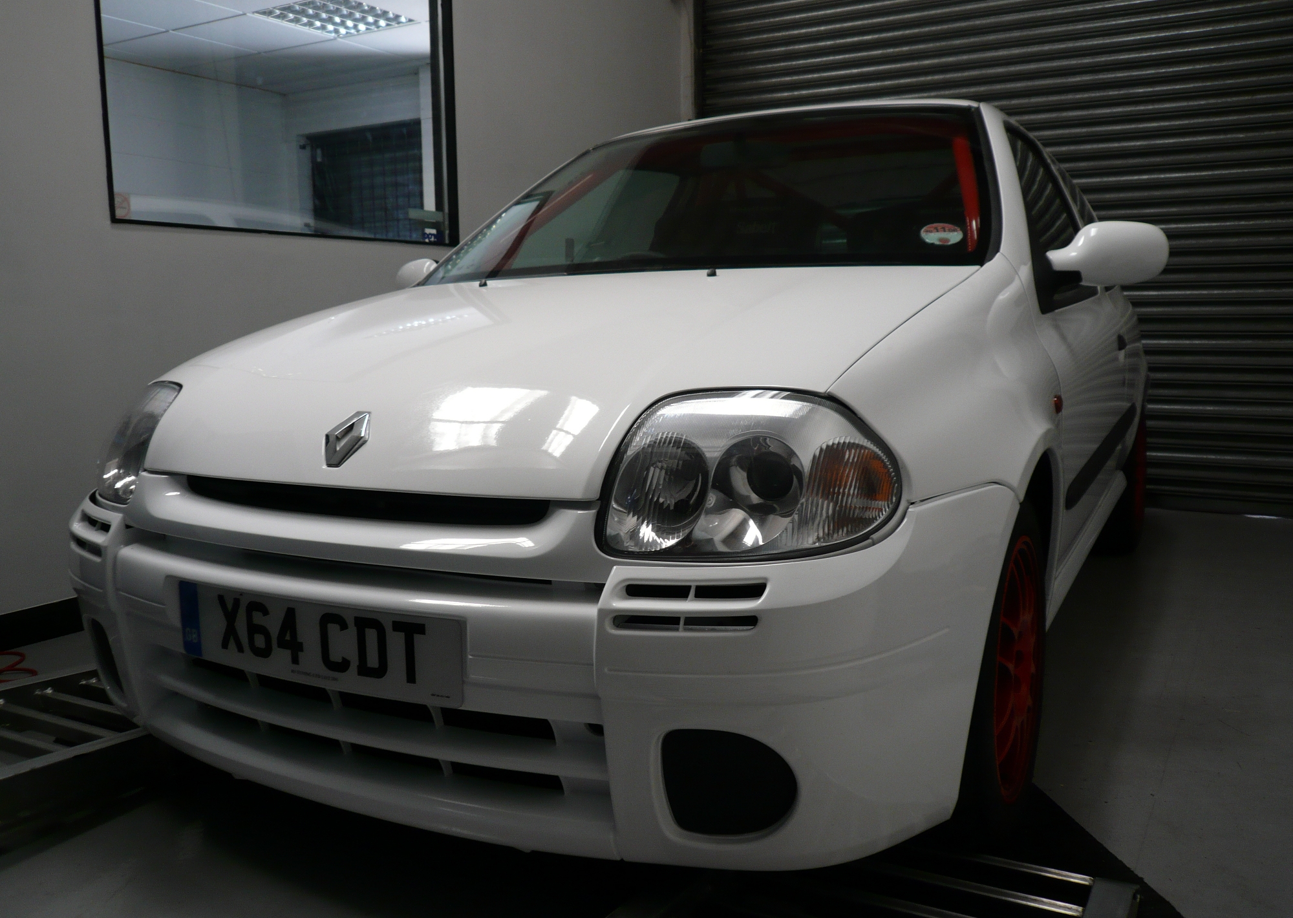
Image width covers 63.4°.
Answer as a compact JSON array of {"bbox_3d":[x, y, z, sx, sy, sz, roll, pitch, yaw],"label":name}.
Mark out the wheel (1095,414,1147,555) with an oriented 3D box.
[{"bbox_3d":[1.709,0.044,3.840,0.200,0.580,0.580,3,8,29],"label":"wheel"}]

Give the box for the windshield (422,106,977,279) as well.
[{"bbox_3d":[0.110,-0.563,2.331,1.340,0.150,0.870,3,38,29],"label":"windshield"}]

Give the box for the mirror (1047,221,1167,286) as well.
[{"bbox_3d":[0.878,-0.391,2.002,0.220,0.127,0.130,3,8,29],"label":"mirror"}]

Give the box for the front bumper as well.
[{"bbox_3d":[-0.329,0.229,1.604,1.640,0.445,0.530,3,8,29],"label":"front bumper"}]

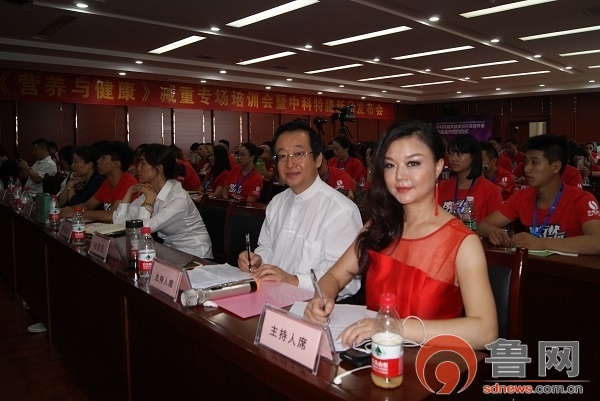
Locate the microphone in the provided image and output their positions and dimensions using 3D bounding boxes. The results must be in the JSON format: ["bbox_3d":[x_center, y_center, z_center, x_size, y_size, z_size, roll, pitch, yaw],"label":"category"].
[{"bbox_3d":[-0.240,0.285,1.395,0.250,0.050,0.050,-4,9,-29],"label":"microphone"}]

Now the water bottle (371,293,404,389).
[{"bbox_3d":[0.178,0.281,0.914,0.063,0.185,0.063,0,8,0],"label":"water bottle"}]

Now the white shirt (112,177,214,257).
[{"bbox_3d":[-0.766,0.113,2.530,0.460,0.500,0.430,-6,10,-38],"label":"white shirt"}]

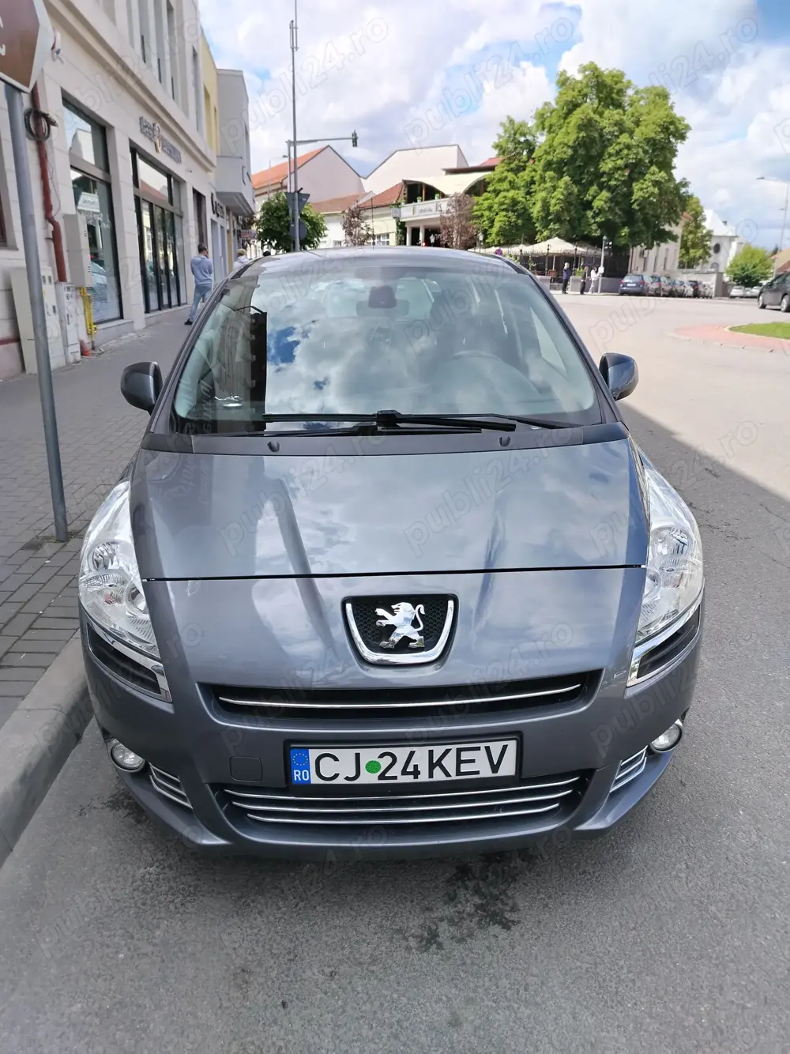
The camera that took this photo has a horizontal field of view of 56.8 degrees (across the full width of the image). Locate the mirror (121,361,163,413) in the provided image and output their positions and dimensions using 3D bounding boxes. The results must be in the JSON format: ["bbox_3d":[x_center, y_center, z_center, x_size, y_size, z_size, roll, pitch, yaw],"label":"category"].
[{"bbox_3d":[-0.980,-0.560,2.913,0.190,0.185,0.130,-2,20,-2],"label":"mirror"}]

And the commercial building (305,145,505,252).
[{"bbox_3d":[1.124,-23.994,57.000,14.000,10.000,11.000,19,27,39],"label":"commercial building"}]

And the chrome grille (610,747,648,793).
[{"bbox_3d":[0.588,0.602,1.836,0.140,0.080,0.050,-13,24,-29],"label":"chrome grille"}]

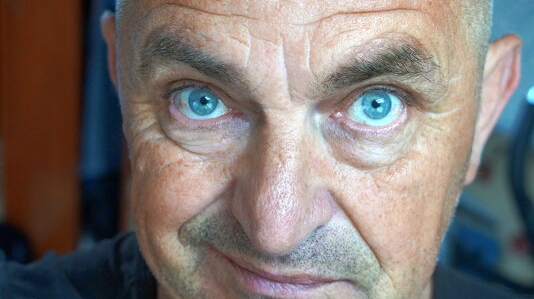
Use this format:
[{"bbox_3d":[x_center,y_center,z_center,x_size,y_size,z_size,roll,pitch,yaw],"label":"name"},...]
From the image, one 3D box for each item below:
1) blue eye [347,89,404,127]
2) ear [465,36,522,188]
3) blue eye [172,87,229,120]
[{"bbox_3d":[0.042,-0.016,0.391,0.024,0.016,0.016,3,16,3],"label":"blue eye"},{"bbox_3d":[0.105,-0.019,0.469,0.030,0.070,0.037,3,16,5],"label":"ear"},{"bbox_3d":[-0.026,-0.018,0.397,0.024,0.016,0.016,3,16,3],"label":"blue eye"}]

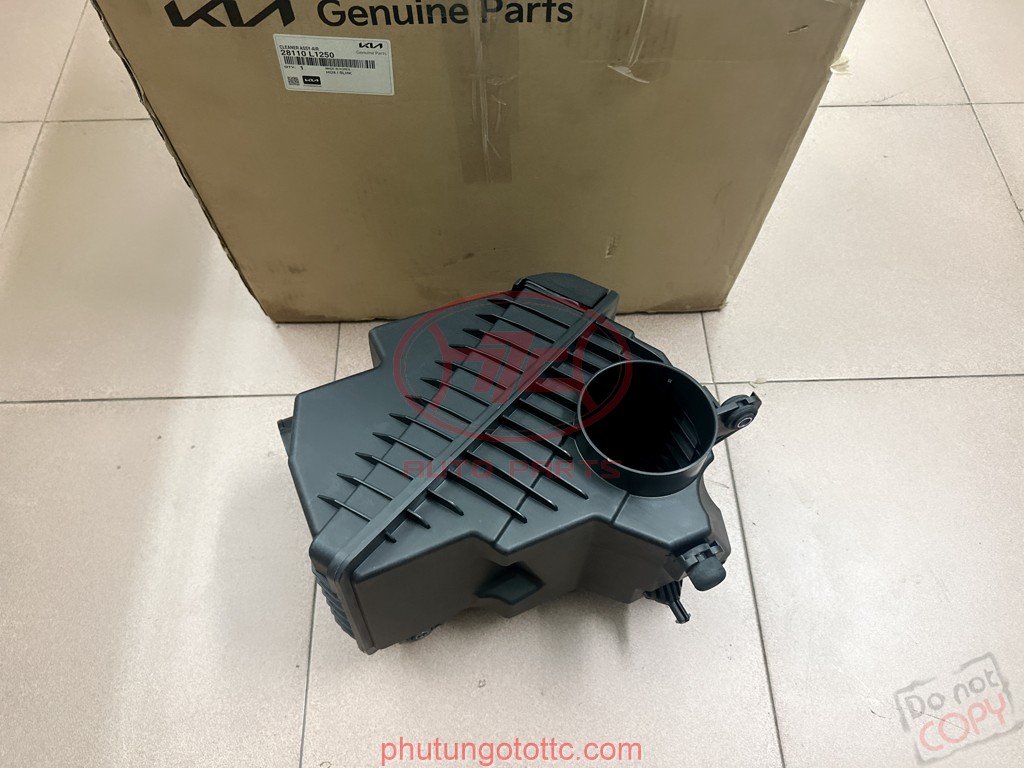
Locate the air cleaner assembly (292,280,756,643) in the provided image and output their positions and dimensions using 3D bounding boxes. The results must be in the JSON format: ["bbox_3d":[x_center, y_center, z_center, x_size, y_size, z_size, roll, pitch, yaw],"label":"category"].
[{"bbox_3d":[0.029,0.072,0.614,0.388,0.188,0.315,-20,56,-15],"label":"air cleaner assembly"}]

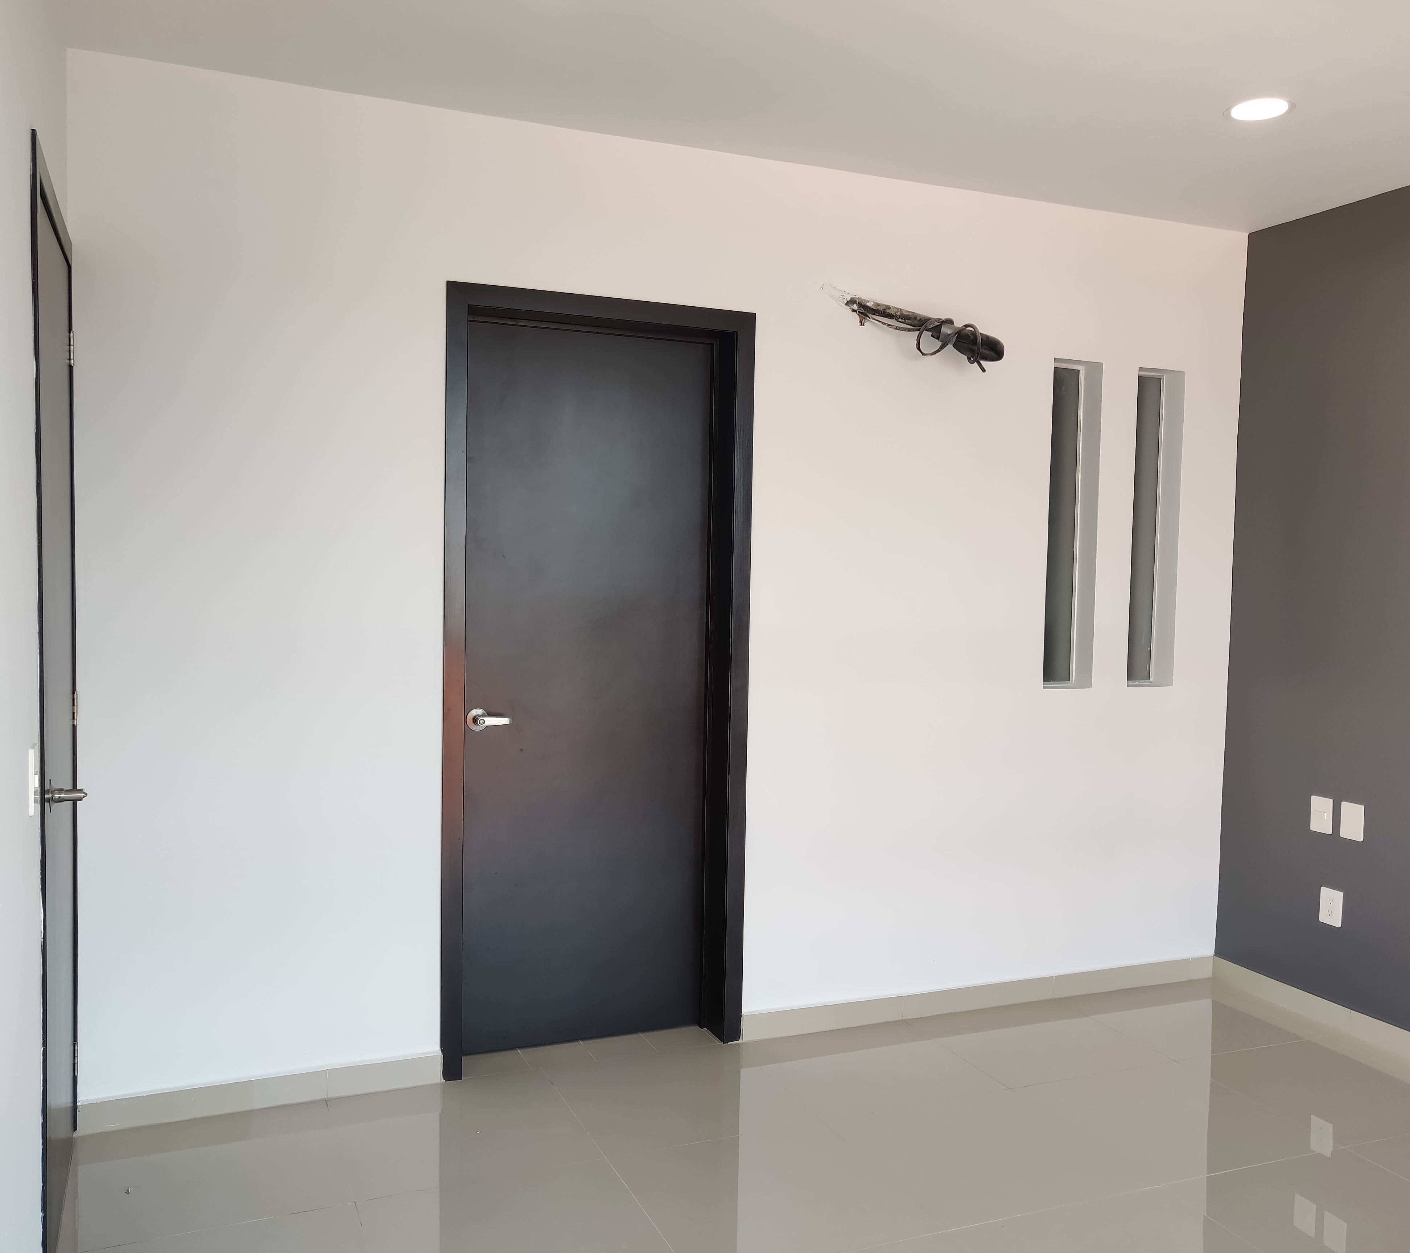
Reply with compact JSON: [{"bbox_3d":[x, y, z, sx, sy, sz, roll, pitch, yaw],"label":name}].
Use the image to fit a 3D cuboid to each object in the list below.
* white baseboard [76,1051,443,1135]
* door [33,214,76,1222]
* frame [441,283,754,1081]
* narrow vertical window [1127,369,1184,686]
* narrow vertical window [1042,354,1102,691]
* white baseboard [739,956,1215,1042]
[{"bbox_3d":[-1.155,1.235,3.200,0.905,0.079,0.015,0,3,-23],"label":"white baseboard"},{"bbox_3d":[-1.419,0.226,2.614,0.040,2.143,0.714,0,3,-23],"label":"door"},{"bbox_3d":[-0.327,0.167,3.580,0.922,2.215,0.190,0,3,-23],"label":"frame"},{"bbox_3d":[1.575,-0.345,4.316,0.212,1.117,0.110,0,3,-23],"label":"narrow vertical window"},{"bbox_3d":[1.239,-0.345,4.175,0.208,1.116,0.110,0,3,-23],"label":"narrow vertical window"},{"bbox_3d":[0.999,1.252,4.104,1.910,0.081,0.015,0,3,-23],"label":"white baseboard"}]

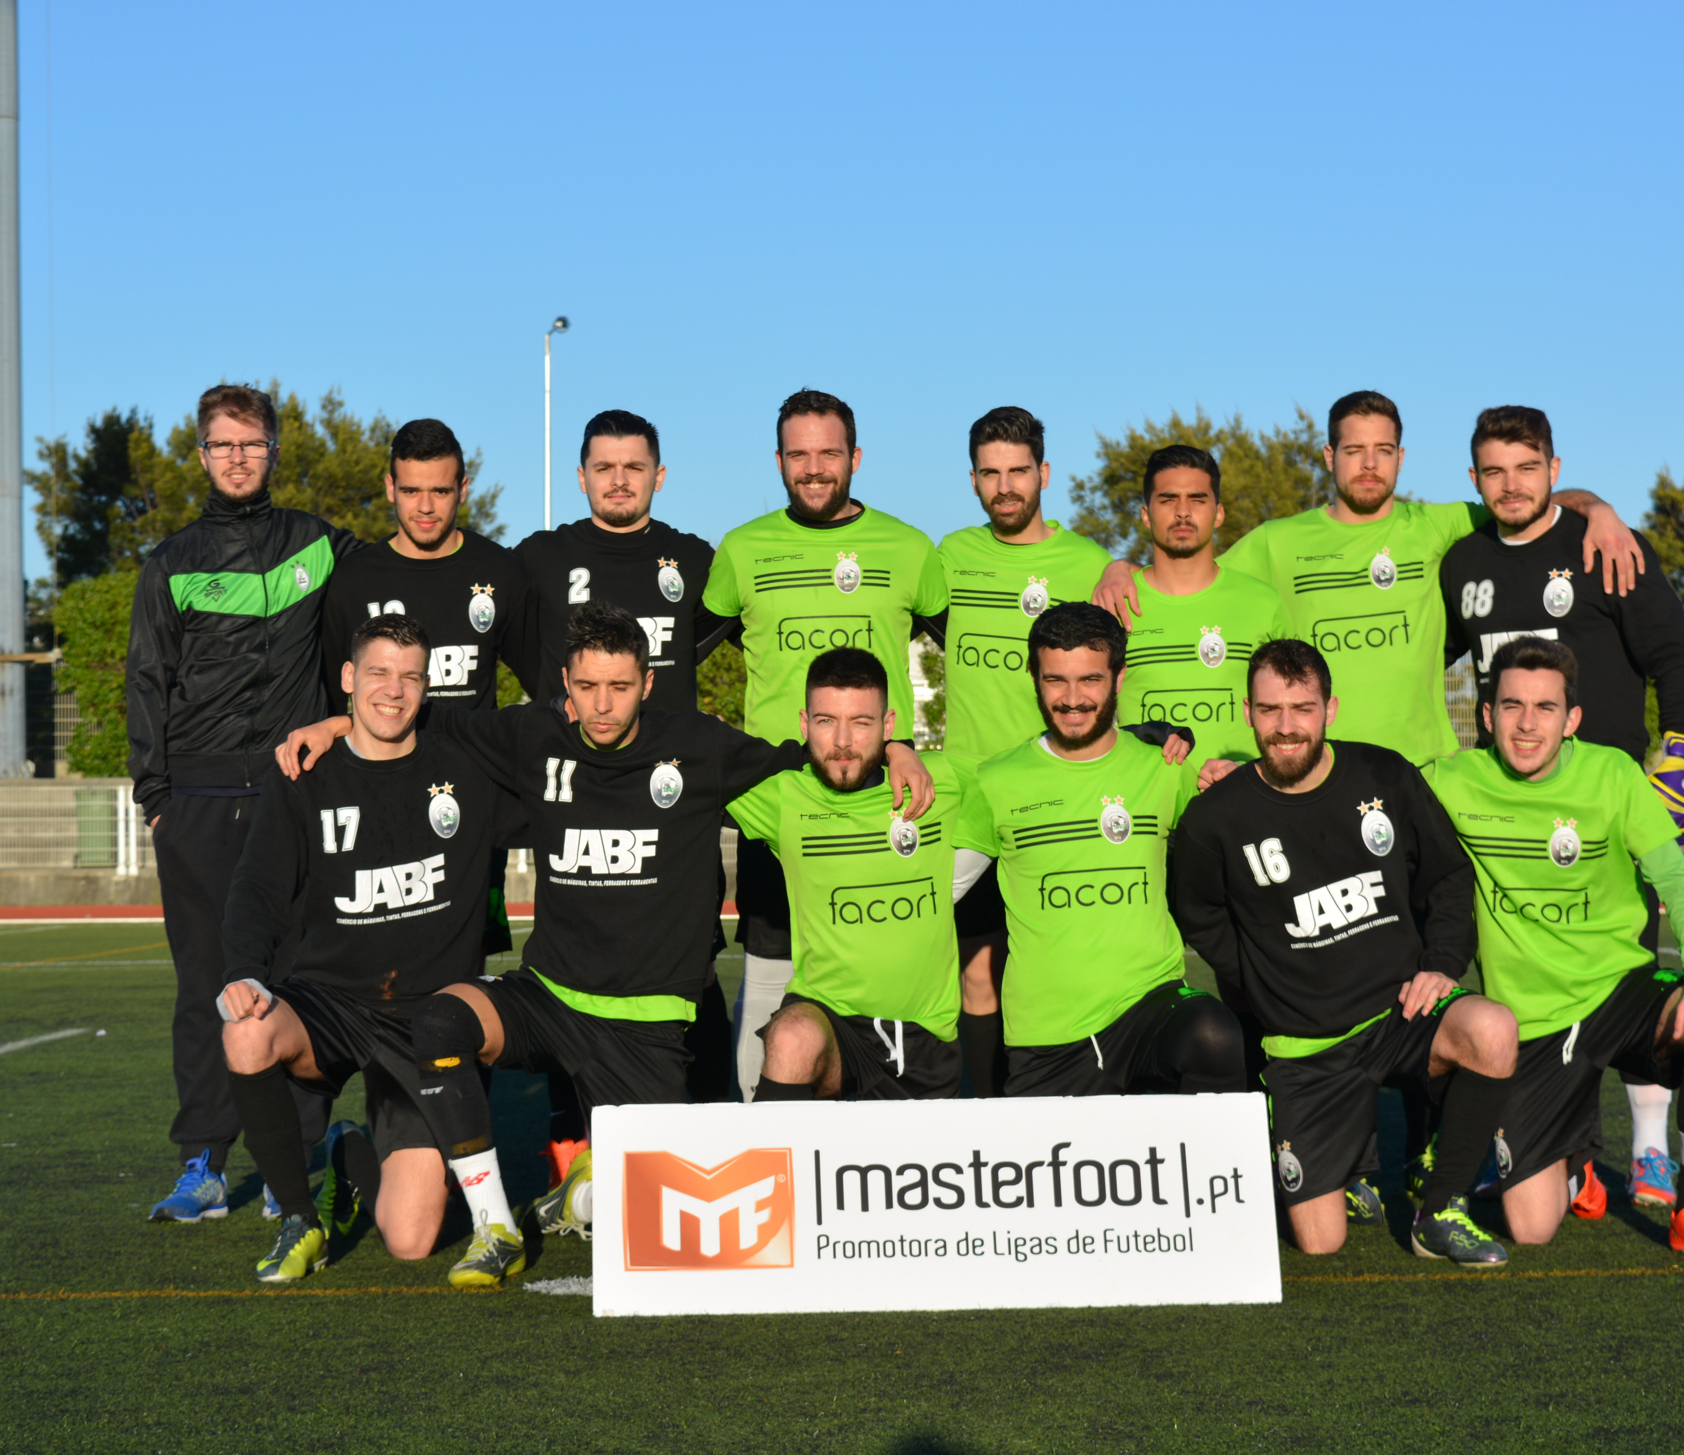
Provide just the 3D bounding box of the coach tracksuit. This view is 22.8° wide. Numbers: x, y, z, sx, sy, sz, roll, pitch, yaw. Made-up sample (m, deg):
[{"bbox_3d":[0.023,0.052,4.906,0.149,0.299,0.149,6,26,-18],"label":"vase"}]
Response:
[{"bbox_3d":[-1.307,0.226,9.150,0.530,1.488,0.340,0,-2,-3],"label":"coach tracksuit"}]

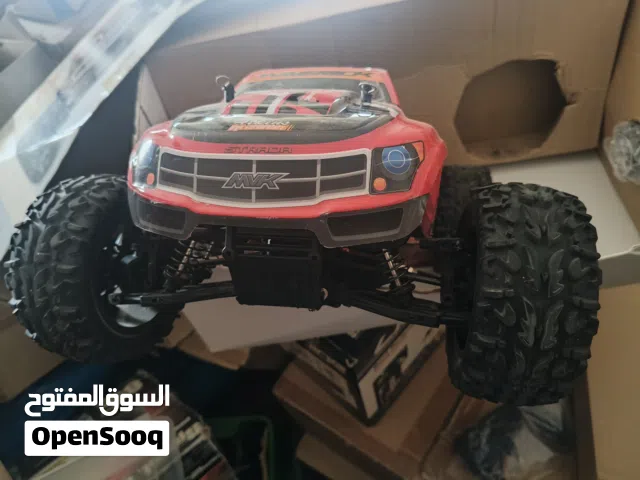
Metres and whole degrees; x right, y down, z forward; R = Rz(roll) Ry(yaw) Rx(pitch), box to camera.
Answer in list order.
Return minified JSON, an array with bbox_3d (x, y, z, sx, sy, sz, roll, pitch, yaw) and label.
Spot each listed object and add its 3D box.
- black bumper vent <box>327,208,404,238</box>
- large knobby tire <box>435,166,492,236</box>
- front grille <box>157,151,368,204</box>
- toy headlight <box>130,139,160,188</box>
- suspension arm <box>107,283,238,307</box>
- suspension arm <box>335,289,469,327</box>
[{"bbox_3d":[0.021,-0.007,0.217,0.036,0.015,0.010,-1,11,-8],"label":"black bumper vent"},{"bbox_3d":[0.158,-0.021,0.545,0.057,0.122,0.122,5,11,9],"label":"large knobby tire"},{"bbox_3d":[-0.028,-0.030,0.216,0.098,0.025,0.014,3,11,10],"label":"front grille"},{"bbox_3d":[-0.086,-0.039,0.238,0.012,0.025,0.030,-10,15,-43],"label":"toy headlight"},{"bbox_3d":[-0.082,0.028,0.307,0.076,0.016,0.034,-1,10,10],"label":"suspension arm"},{"bbox_3d":[0.047,0.035,0.285,0.076,0.016,0.034,7,12,9],"label":"suspension arm"}]

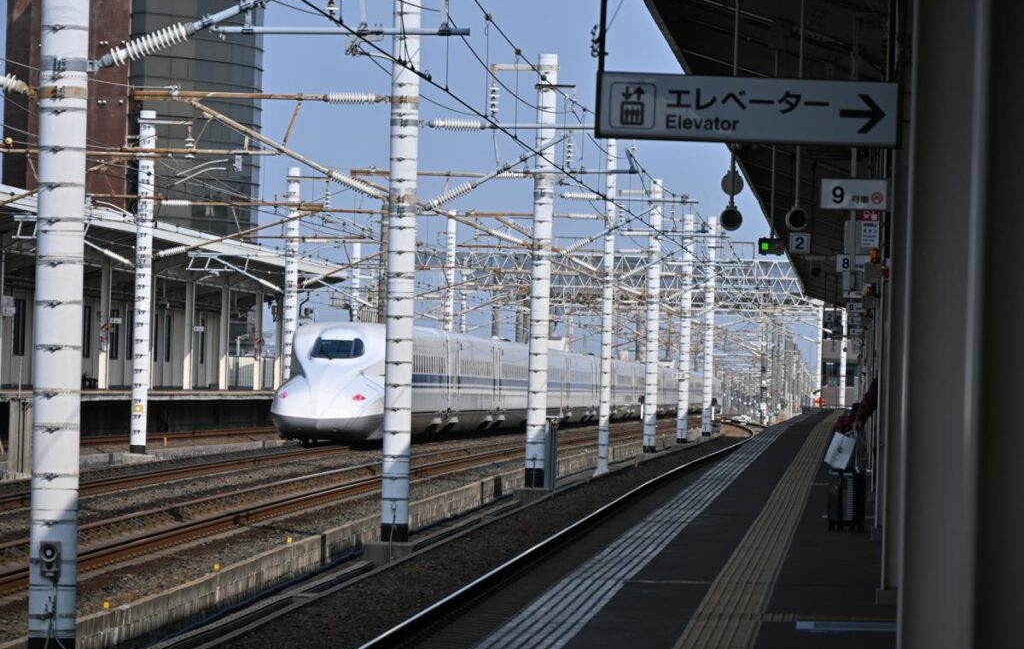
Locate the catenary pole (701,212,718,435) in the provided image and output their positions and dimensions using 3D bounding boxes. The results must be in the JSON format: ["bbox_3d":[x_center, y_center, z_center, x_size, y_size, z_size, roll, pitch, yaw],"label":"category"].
[{"bbox_3d":[10.172,0.111,272.000,0.420,11.285,0.420,2,0,4],"label":"catenary pole"}]

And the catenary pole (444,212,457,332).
[{"bbox_3d":[-3.119,-0.187,267.000,0.410,11.017,0.410,2,0,4],"label":"catenary pole"}]

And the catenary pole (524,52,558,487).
[{"bbox_3d":[0.711,-1.270,125.000,0.445,10.210,0.445,2,0,4],"label":"catenary pole"}]

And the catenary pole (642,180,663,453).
[{"bbox_3d":[5.286,-0.304,199.000,0.430,10.258,0.430,2,0,4],"label":"catenary pole"}]

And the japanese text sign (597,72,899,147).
[{"bbox_3d":[1.328,-1.210,30.000,1.695,0.375,0.120,2,0,4],"label":"japanese text sign"}]

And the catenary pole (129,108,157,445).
[{"bbox_3d":[-10.546,-1.175,152.000,0.437,9.827,0.437,2,0,4],"label":"catenary pole"}]

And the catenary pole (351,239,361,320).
[{"bbox_3d":[-8.643,0.522,292.000,0.405,10.045,0.405,2,0,4],"label":"catenary pole"}]

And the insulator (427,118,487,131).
[{"bbox_3d":[-0.908,-3.285,87.500,0.954,0.197,0.197,2,0,4],"label":"insulator"}]

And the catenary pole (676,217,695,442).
[{"bbox_3d":[7.880,0.176,240.000,0.435,10.291,0.435,2,0,4],"label":"catenary pole"}]

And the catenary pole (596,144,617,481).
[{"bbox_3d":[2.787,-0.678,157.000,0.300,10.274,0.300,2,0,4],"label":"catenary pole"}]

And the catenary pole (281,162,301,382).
[{"bbox_3d":[-7.892,-0.759,190.000,0.440,9.701,0.440,2,0,4],"label":"catenary pole"}]

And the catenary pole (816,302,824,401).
[{"bbox_3d":[18.502,2.154,320.000,0.280,8.662,0.280,2,0,4],"label":"catenary pole"}]

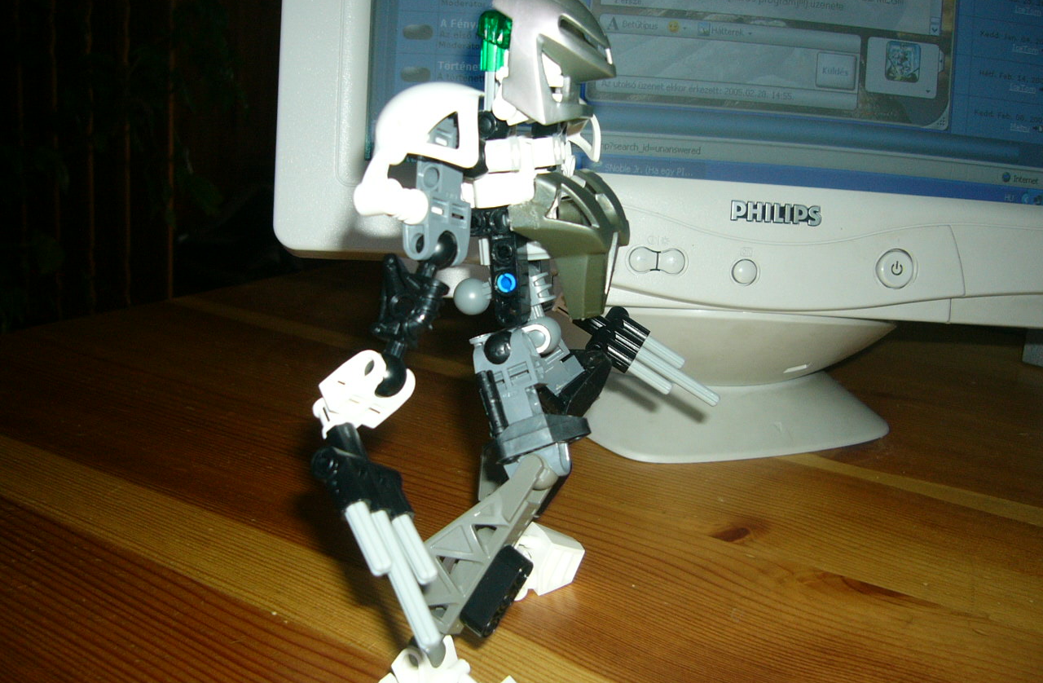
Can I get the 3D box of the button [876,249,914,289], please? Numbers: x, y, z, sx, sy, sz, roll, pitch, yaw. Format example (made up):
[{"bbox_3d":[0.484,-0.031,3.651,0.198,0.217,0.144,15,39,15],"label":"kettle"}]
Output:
[{"bbox_3d":[0.151,-0.029,0.426,0.016,0.016,0.005,3,0,-8],"label":"button"}]

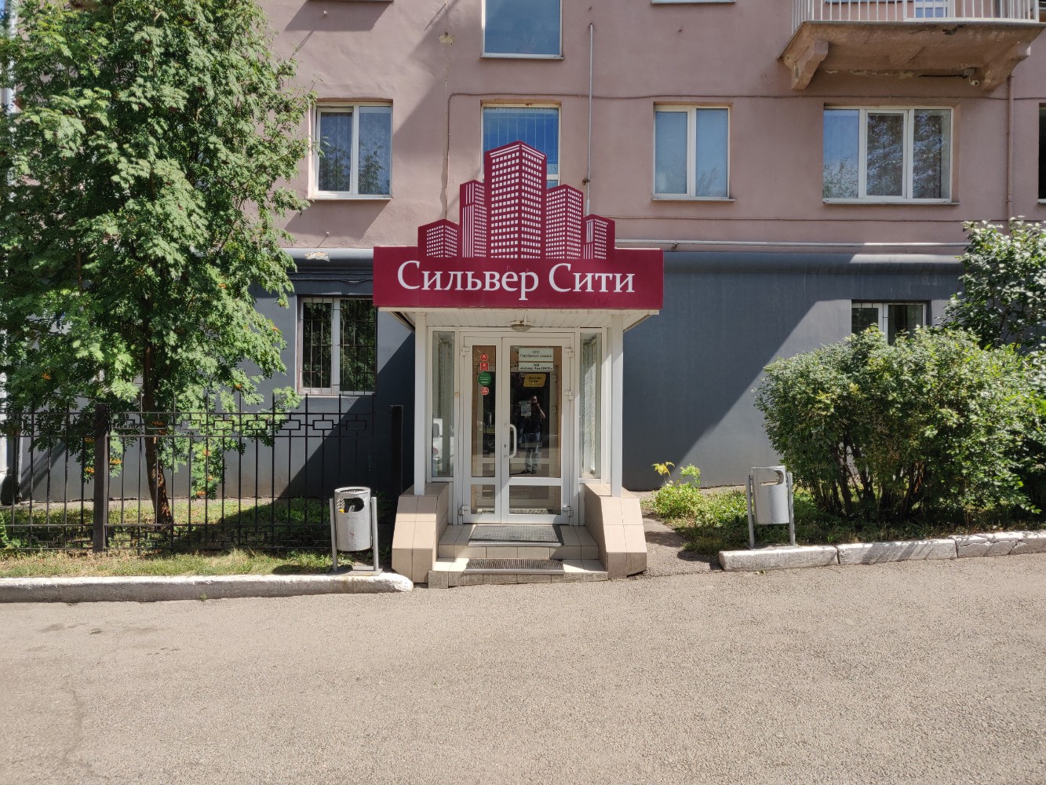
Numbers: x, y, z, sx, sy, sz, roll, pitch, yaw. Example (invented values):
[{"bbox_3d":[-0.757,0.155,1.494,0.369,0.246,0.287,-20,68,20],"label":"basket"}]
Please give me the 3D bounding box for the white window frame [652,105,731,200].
[{"bbox_3d":[2.579,-3.667,11.560,1.170,1.440,0.100,1,0,1],"label":"white window frame"}]

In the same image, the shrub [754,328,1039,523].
[{"bbox_3d":[4.005,0.368,8.200,2.850,2.030,1.850,1,0,1],"label":"shrub"}]

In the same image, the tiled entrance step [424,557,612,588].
[{"bbox_3d":[-0.036,1.665,6.980,1.580,0.140,0.520,1,0,1],"label":"tiled entrance step"}]

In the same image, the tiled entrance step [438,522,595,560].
[{"bbox_3d":[-0.033,1.534,7.830,1.520,0.130,1.180,1,0,1],"label":"tiled entrance step"}]

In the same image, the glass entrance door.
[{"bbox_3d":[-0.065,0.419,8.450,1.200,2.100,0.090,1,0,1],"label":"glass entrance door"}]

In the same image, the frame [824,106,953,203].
[{"bbox_3d":[5.545,-3.614,11.510,1.950,1.460,0.100,1,0,1],"label":"frame"}]

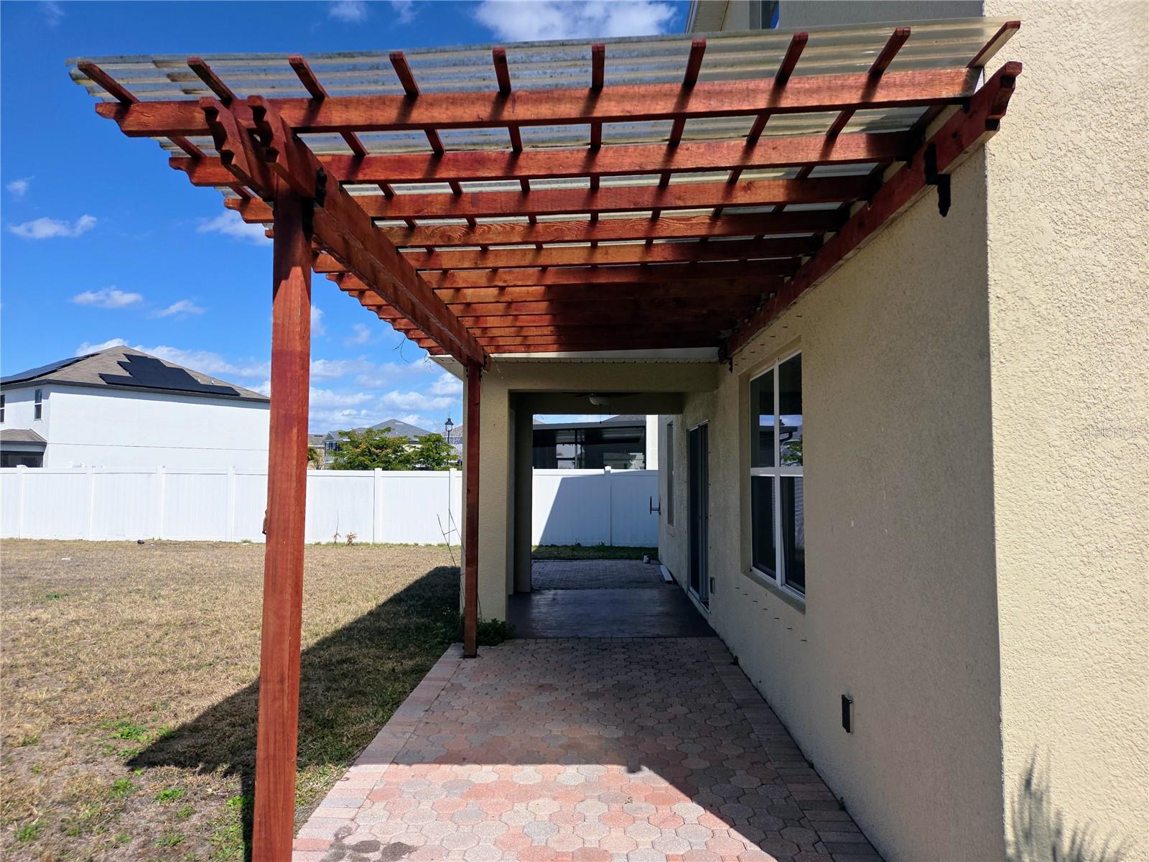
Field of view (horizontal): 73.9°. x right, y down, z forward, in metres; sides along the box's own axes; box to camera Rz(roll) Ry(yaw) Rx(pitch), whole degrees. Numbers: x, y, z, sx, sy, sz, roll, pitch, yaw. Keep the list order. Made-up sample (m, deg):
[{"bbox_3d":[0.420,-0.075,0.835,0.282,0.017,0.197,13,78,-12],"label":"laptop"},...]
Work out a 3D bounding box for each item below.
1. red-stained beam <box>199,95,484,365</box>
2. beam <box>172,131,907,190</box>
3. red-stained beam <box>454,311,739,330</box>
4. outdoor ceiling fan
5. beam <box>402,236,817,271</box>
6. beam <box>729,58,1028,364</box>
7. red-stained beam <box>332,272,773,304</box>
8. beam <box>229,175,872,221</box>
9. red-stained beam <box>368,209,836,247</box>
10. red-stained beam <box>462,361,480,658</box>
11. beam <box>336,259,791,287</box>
[{"bbox_3d":[-0.911,-0.748,4.482,0.187,0.141,4.678,0,-3,1],"label":"red-stained beam"},{"bbox_3d":[-0.115,-0.972,2.761,2.722,0.088,0.038,-2,-3,1],"label":"beam"},{"bbox_3d":[0.053,-0.823,5.595,2.533,0.088,0.038,-2,-3,1],"label":"red-stained beam"},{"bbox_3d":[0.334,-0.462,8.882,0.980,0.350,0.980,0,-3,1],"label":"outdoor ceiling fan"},{"bbox_3d":[-0.028,-0.909,3.975,2.610,0.088,0.038,-2,-3,1],"label":"beam"},{"bbox_3d":[1.279,-0.826,4.442,0.040,0.141,4.653,0,-3,1],"label":"beam"},{"bbox_3d":[-0.062,-0.863,4.787,2.722,0.088,0.038,-2,-3,1],"label":"red-stained beam"},{"bbox_3d":[-0.104,-0.950,3.166,2.722,0.088,0.038,-2,-3,1],"label":"beam"},{"bbox_3d":[-0.038,-0.930,3.570,2.610,0.088,0.038,-2,-3,1],"label":"red-stained beam"},{"bbox_3d":[-0.860,0.623,6.470,0.093,2.531,0.093,0,-3,1],"label":"red-stained beam"},{"bbox_3d":[-0.073,-0.885,4.381,2.722,0.088,0.038,-2,-3,1],"label":"beam"}]

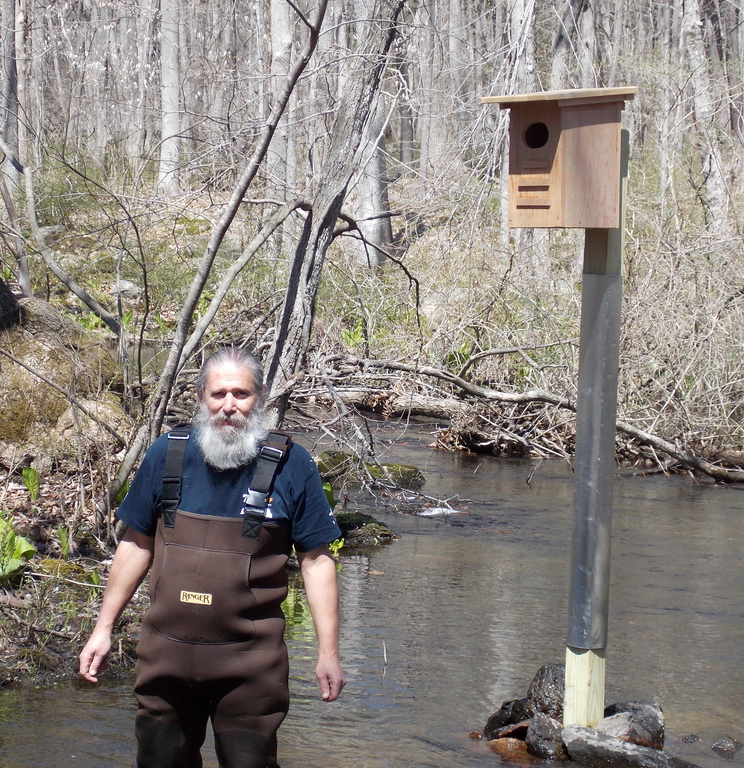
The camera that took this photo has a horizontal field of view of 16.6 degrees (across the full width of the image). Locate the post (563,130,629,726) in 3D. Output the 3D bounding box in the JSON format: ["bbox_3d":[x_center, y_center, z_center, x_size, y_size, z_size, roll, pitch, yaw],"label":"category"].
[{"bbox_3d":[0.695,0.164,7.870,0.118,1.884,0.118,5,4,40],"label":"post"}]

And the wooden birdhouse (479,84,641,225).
[{"bbox_3d":[0.563,-0.683,7.641,0.236,0.428,0.464,3,4,40],"label":"wooden birdhouse"}]

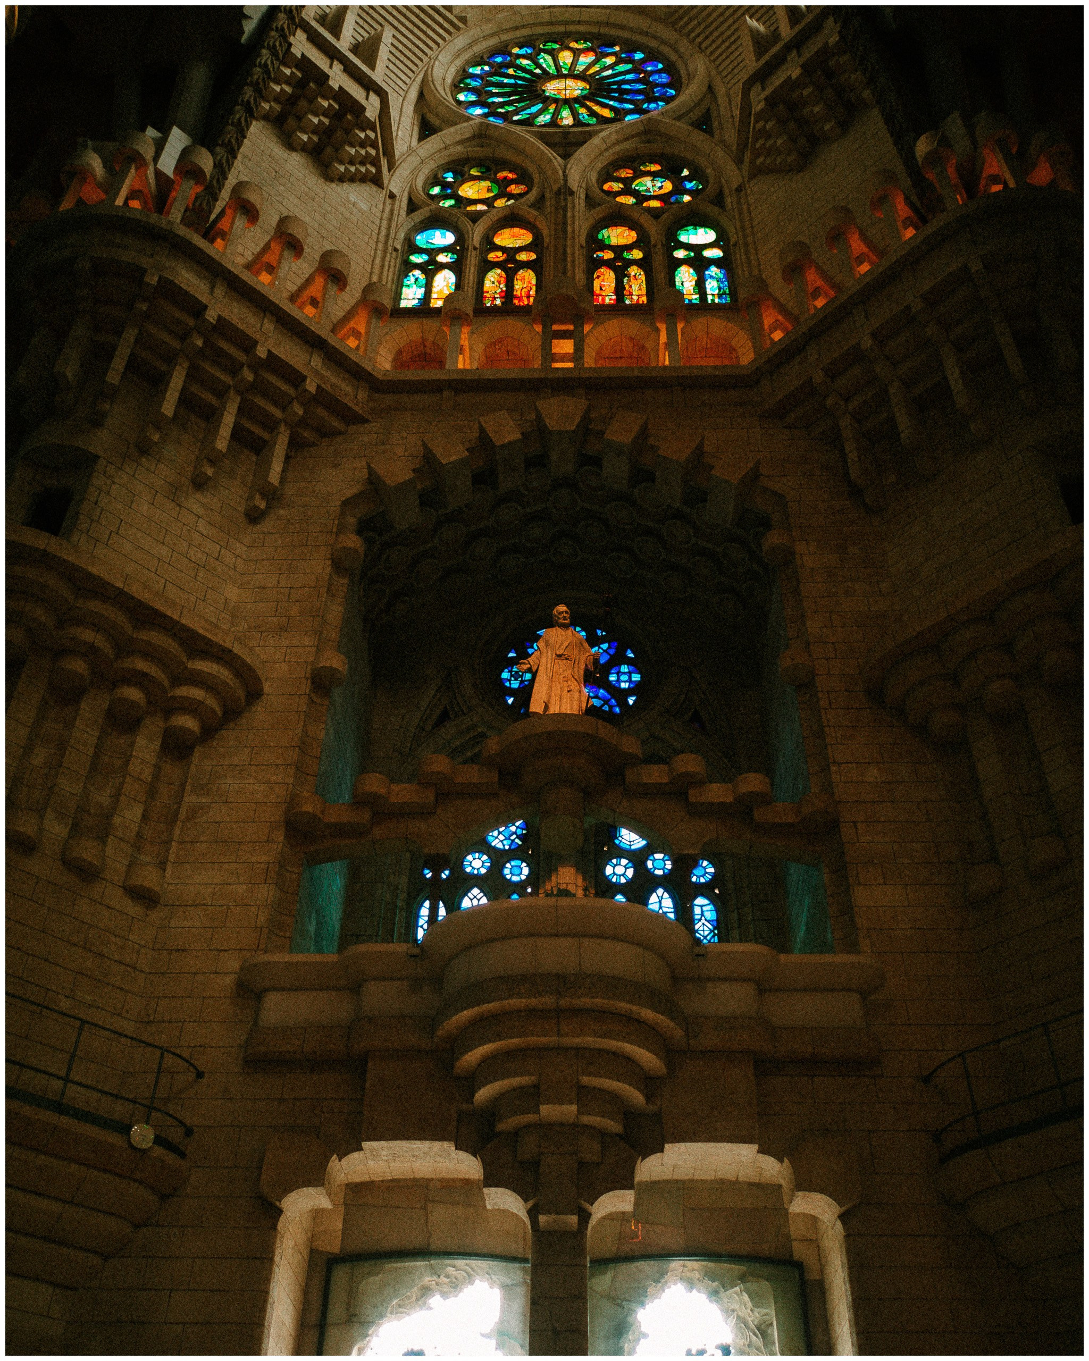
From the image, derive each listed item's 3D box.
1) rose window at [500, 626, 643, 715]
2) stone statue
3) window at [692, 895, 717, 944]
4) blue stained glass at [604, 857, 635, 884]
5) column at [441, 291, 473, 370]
[{"bbox_3d":[0.605,-0.133,27.497,3.261,2.950,0.250,0,-39,1],"label":"rose window"},{"bbox_3d":[0.246,-0.260,22.446,1.483,3.100,0.950,2,-39,-2],"label":"stone statue"},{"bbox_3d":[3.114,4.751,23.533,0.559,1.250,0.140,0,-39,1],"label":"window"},{"bbox_3d":[1.509,3.820,24.323,0.599,0.583,0.140,0,-39,1],"label":"blue stained glass"},{"bbox_3d":[-2.098,-8.088,28.877,0.759,3.307,0.850,0,-39,1],"label":"column"}]

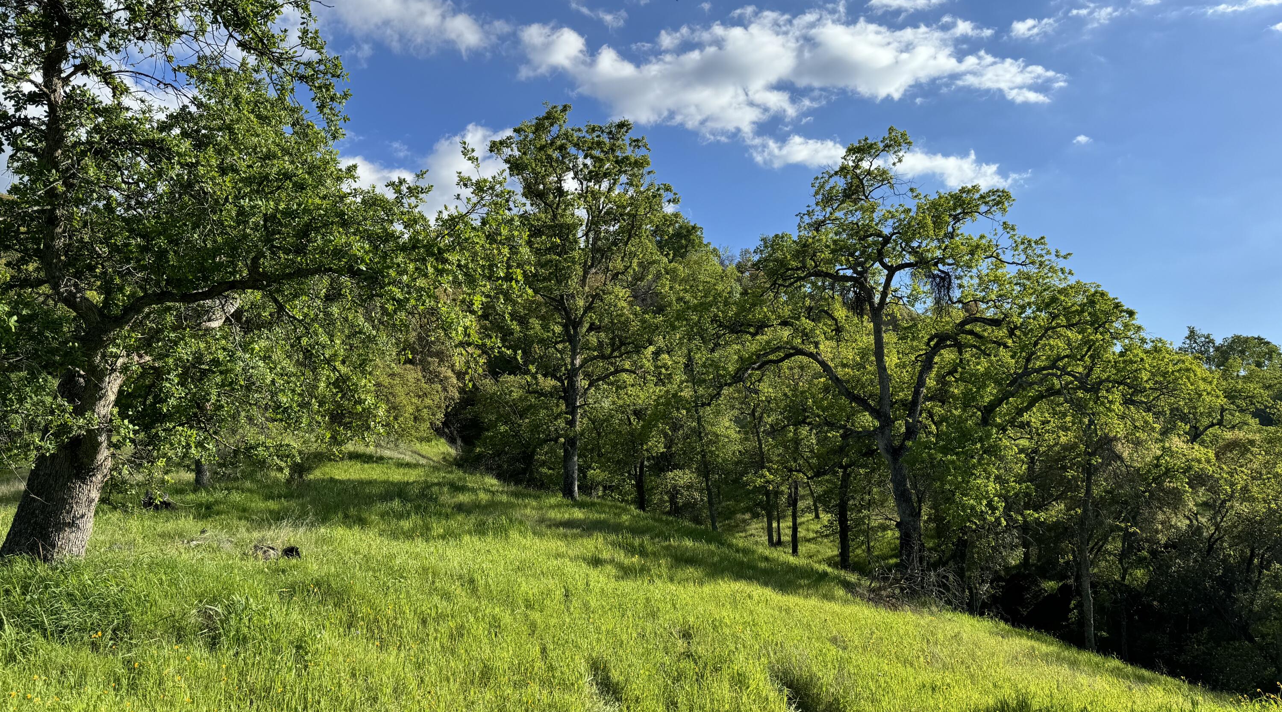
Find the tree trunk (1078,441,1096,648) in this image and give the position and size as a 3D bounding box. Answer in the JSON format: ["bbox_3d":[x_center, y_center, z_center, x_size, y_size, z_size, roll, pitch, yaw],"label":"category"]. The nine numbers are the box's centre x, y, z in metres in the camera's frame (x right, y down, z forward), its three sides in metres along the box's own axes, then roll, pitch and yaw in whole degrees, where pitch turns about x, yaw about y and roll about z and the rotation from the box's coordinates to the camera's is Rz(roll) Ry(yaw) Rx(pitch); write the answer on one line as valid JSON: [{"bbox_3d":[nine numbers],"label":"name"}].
[{"bbox_3d":[10.541,4.508,21.000,0.400,5.020,0.360,0,-2,0],"label":"tree trunk"}]

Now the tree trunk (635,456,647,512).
[{"bbox_3d":[-0.019,4.885,34.000,0.410,2.150,0.380,0,-2,0],"label":"tree trunk"}]

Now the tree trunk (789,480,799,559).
[{"bbox_3d":[5.756,6.096,33.500,0.340,2.940,0.320,0,-2,0],"label":"tree trunk"}]

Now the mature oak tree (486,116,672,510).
[{"bbox_3d":[-2.079,-1.792,30.000,6.500,13.350,6.200,0,-2,0],"label":"mature oak tree"}]

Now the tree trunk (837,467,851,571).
[{"bbox_3d":[7.073,5.676,31.000,0.440,3.630,0.420,0,-2,0],"label":"tree trunk"}]

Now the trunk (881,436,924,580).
[{"bbox_3d":[7.646,4.482,26.000,1.150,4.190,0.850,0,-2,0],"label":"trunk"}]

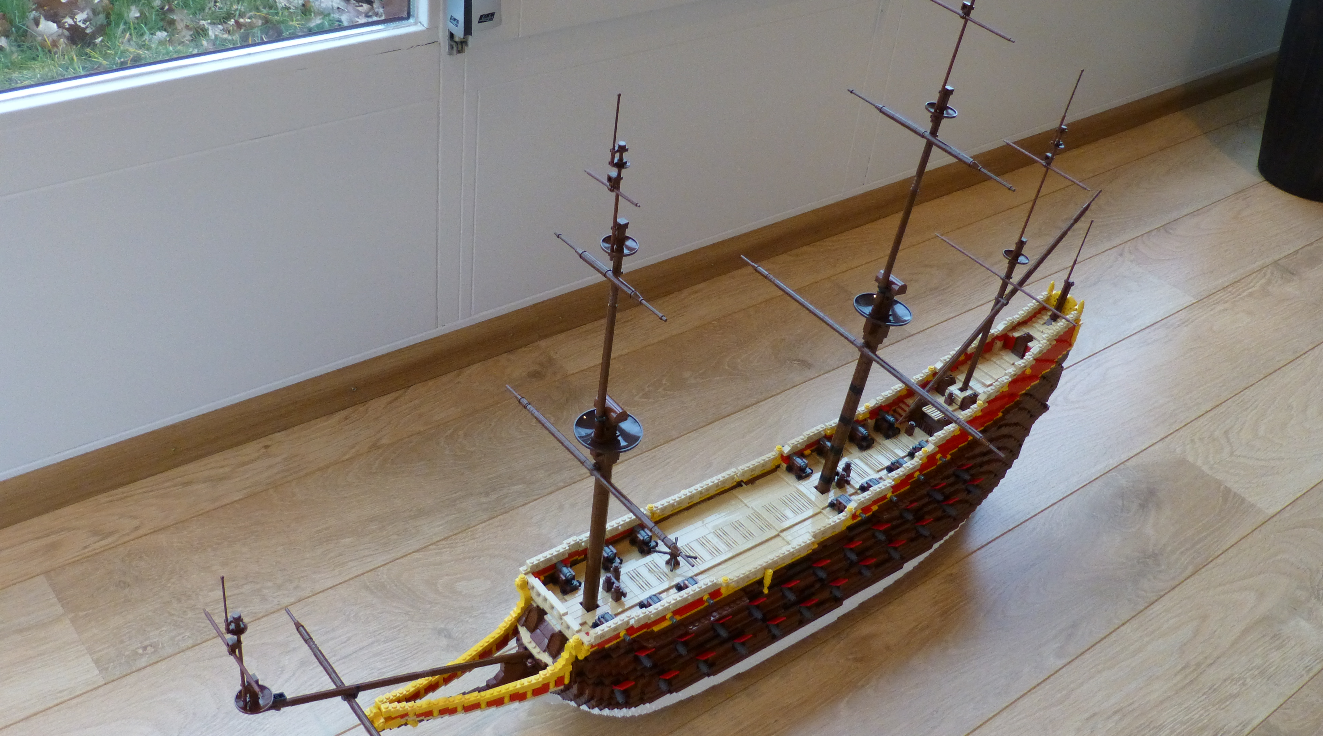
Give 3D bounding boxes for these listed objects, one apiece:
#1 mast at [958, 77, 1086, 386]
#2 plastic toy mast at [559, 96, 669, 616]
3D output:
[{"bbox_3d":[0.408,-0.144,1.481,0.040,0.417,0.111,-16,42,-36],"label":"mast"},{"bbox_3d":[-0.049,0.018,1.168,0.065,0.584,0.161,-23,46,-31],"label":"plastic toy mast"}]

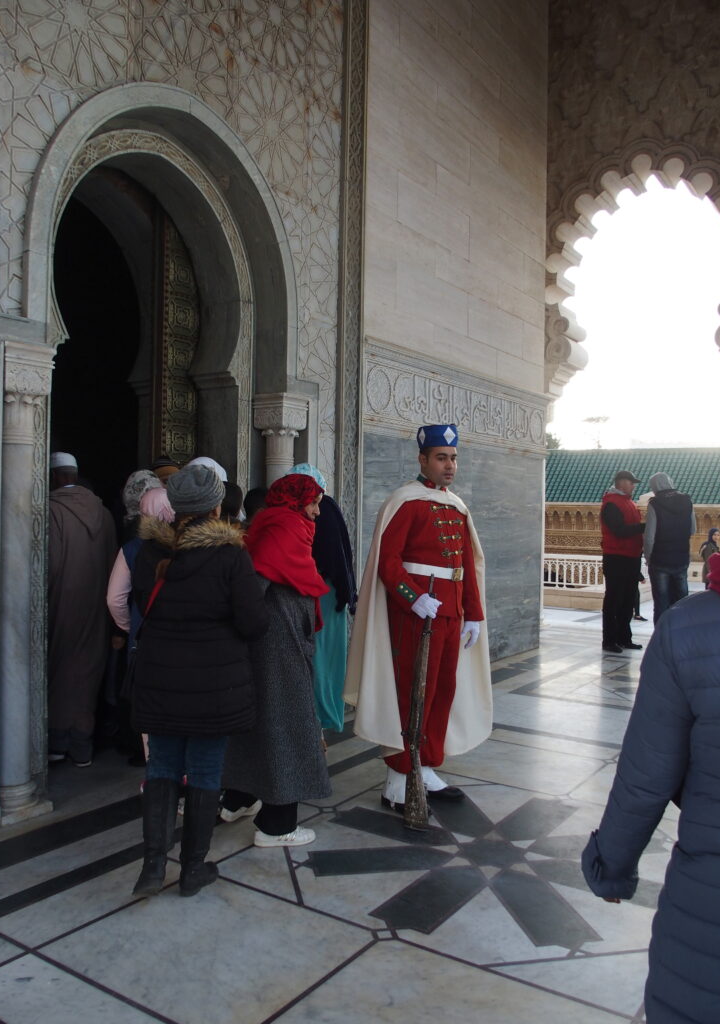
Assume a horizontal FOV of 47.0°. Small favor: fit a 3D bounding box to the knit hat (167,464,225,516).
[{"bbox_3d":[-0.632,-0.083,3.170,0.210,0.200,0.240,1,0,12],"label":"knit hat"}]

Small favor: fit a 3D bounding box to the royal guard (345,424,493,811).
[{"bbox_3d":[0.310,0.500,4.160,0.560,1.860,0.680,1,0,40],"label":"royal guard"}]

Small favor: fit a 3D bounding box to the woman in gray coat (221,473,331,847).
[{"bbox_3d":[-0.365,0.625,3.720,0.480,1.610,0.500,1,0,-22],"label":"woman in gray coat"}]

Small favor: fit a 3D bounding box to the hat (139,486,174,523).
[{"bbox_3d":[-0.965,-0.035,4.000,0.190,0.200,0.220,1,0,-21],"label":"hat"}]

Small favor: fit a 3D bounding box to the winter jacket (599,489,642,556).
[{"bbox_3d":[2.680,0.105,8.500,0.400,0.710,0.500,1,0,12],"label":"winter jacket"}]

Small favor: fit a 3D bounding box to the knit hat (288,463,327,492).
[{"bbox_3d":[-0.292,-0.180,4.750,0.200,0.190,0.230,1,0,-30],"label":"knit hat"}]

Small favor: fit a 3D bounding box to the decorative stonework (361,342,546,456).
[{"bbox_3d":[1.030,-0.940,7.570,0.120,0.660,3.450,1,0,35],"label":"decorative stonework"}]

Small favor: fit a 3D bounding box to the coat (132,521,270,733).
[{"bbox_3d":[-0.613,0.415,3.170,0.530,0.820,0.370,1,0,3],"label":"coat"}]

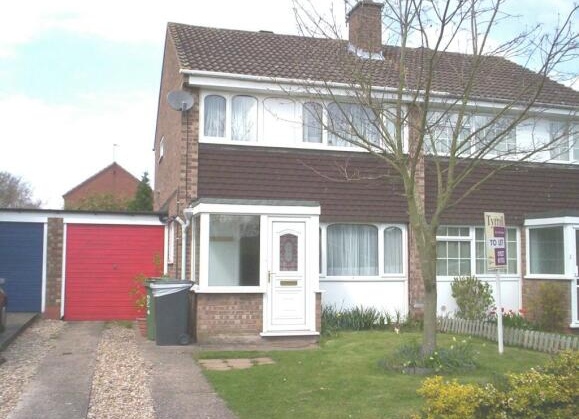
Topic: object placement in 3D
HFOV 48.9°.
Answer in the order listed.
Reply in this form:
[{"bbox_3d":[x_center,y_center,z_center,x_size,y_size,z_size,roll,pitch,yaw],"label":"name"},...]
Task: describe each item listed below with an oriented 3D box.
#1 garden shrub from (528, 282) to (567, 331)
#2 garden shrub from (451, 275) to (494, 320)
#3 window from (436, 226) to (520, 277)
[{"bbox_3d":[5.188,1.981,12.826,0.831,1.017,0.700,2,-5,-16],"label":"garden shrub"},{"bbox_3d":[3.678,1.807,12.769,0.910,0.944,0.800,2,-5,-16],"label":"garden shrub"},{"bbox_3d":[3.947,0.894,13.573,2.242,1.122,0.100,2,-5,-16],"label":"window"}]

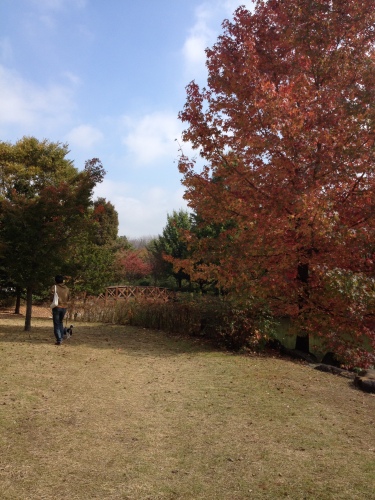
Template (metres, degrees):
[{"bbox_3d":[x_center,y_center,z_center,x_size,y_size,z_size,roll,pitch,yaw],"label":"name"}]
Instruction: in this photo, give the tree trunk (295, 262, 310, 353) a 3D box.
[{"bbox_3d":[2.502,1.251,11.000,0.310,1.970,0.310,0,-3,0],"label":"tree trunk"}]

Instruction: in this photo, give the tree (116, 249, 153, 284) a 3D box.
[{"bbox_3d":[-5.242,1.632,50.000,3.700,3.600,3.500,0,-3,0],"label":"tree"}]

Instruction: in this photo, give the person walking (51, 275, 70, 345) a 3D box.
[{"bbox_3d":[-2.990,1.412,11.900,0.470,1.650,0.420,0,-3,8],"label":"person walking"}]

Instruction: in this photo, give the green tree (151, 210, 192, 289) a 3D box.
[{"bbox_3d":[-1.092,-0.045,46.000,4.800,7.200,4.800,0,-3,0],"label":"green tree"}]

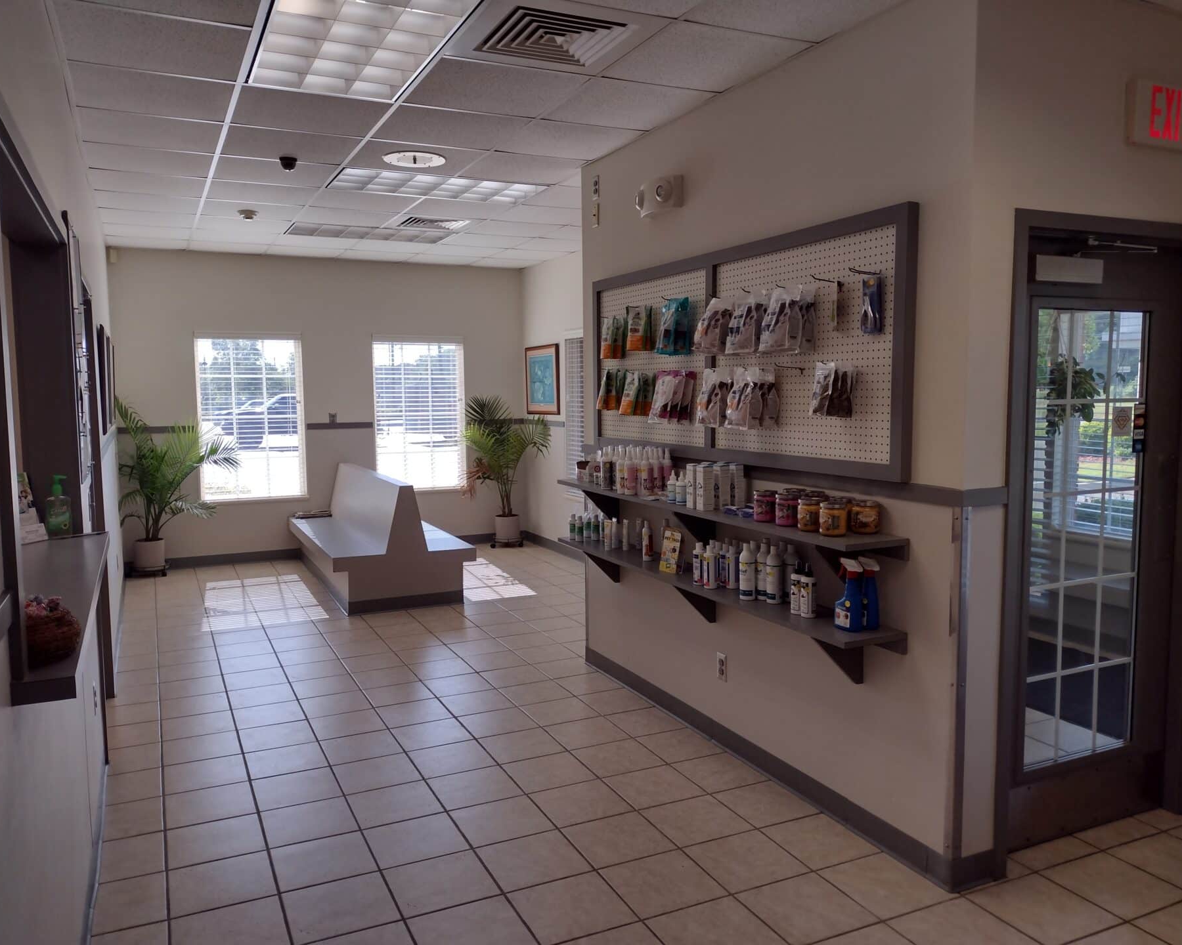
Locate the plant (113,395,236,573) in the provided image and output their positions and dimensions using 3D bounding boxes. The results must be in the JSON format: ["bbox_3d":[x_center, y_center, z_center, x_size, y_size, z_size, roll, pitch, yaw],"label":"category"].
[{"bbox_3d":[-3.283,0.134,7.881,0.900,1.450,0.850,-3,5,-25],"label":"plant"}]

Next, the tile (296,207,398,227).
[{"bbox_3d":[-1.665,-1.738,6.674,0.605,0.018,0.605,-3,5,-24],"label":"tile"}]

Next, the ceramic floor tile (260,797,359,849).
[{"bbox_3d":[-0.995,1.236,3.469,0.305,0.010,0.305,-3,5,-25],"label":"ceramic floor tile"}]

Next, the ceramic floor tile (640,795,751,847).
[{"bbox_3d":[0.372,1.225,3.451,0.305,0.010,0.305,-3,5,-25],"label":"ceramic floor tile"}]

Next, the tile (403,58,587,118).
[{"bbox_3d":[-0.379,-1.513,3.870,0.603,0.018,0.603,-3,6,-24],"label":"tile"}]

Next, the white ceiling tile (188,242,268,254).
[{"bbox_3d":[-2.939,-1.832,7.988,0.602,0.018,0.498,-3,6,-24],"label":"white ceiling tile"}]

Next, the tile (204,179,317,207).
[{"bbox_3d":[-1.949,-1.662,5.823,0.602,0.018,0.602,-3,6,-24],"label":"tile"}]

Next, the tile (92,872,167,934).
[{"bbox_3d":[-1.361,1.278,2.914,0.195,0.010,0.310,-3,5,-24],"label":"tile"}]

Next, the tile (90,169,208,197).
[{"bbox_3d":[-2.500,-1.647,5.579,0.595,0.018,0.603,-3,6,-24],"label":"tile"}]

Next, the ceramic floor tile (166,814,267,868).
[{"bbox_3d":[-1.295,1.275,3.397,0.307,0.010,0.307,-3,6,-24],"label":"ceramic floor tile"}]

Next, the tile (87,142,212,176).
[{"bbox_3d":[-2.242,-1.591,5.026,0.581,0.020,0.600,-3,5,-25],"label":"tile"}]

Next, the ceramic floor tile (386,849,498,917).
[{"bbox_3d":[-0.471,1.295,3.097,0.307,0.010,0.307,-3,6,-24],"label":"ceramic floor tile"}]

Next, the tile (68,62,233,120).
[{"bbox_3d":[-1.707,-1.487,3.857,0.600,0.015,0.605,-3,5,-25],"label":"tile"}]

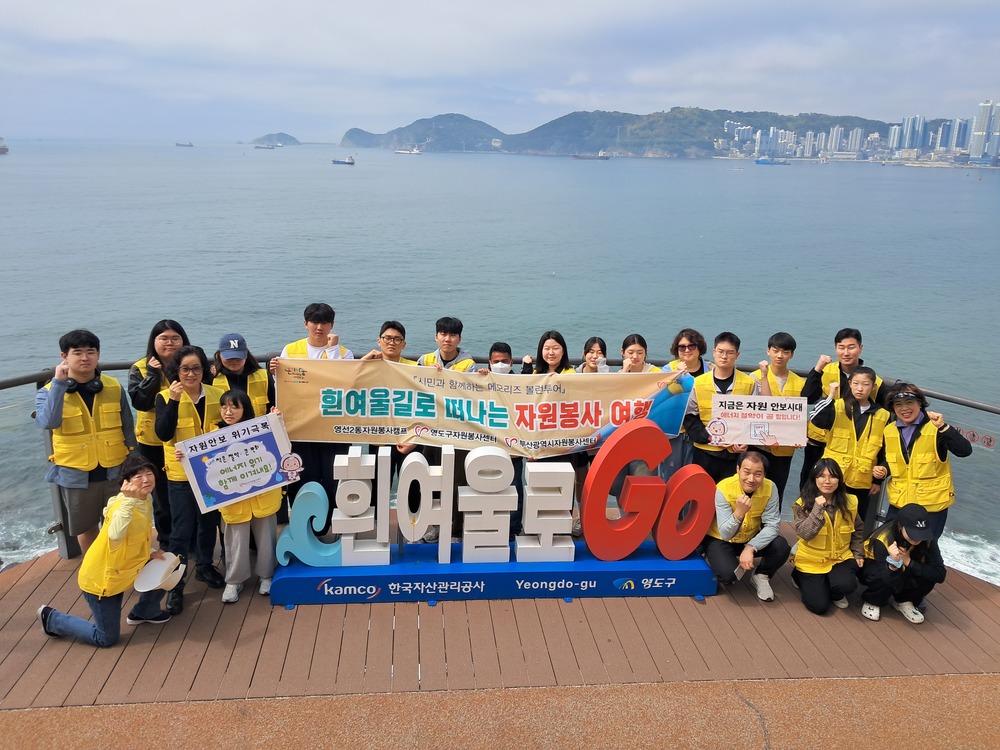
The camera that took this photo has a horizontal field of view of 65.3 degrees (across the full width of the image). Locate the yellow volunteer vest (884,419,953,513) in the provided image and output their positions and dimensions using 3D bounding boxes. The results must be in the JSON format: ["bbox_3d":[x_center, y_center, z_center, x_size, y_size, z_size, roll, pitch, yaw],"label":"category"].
[{"bbox_3d":[2.755,0.581,5.116,0.430,0.580,0.280,15,22,40],"label":"yellow volunteer vest"}]

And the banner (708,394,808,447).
[{"bbox_3d":[1.683,0.299,5.070,0.630,0.325,0.020,1,2,0],"label":"banner"}]

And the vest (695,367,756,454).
[{"bbox_3d":[1.561,0.246,5.400,0.440,0.560,0.270,5,17,13],"label":"vest"}]

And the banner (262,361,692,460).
[{"bbox_3d":[-0.068,0.269,5.495,2.928,0.680,0.140,2,16,-9],"label":"banner"}]

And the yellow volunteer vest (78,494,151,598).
[{"bbox_3d":[-2.145,0.949,4.340,0.320,0.550,0.430,22,23,19],"label":"yellow volunteer vest"}]

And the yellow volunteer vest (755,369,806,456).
[{"bbox_3d":[1.970,0.246,5.489,0.420,0.600,0.260,6,17,16],"label":"yellow volunteer vest"}]

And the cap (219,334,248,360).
[{"bbox_3d":[-1.698,-0.178,4.970,0.180,0.140,0.260,-5,31,-17],"label":"cap"}]

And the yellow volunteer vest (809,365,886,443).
[{"bbox_3d":[2.440,0.191,5.471,0.460,0.580,0.270,7,18,21],"label":"yellow volunteer vest"}]

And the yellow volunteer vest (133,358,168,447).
[{"bbox_3d":[-2.161,0.180,5.100,0.440,0.560,0.270,-7,18,-24],"label":"yellow volunteer vest"}]

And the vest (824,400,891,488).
[{"bbox_3d":[2.361,0.444,5.181,0.410,0.580,0.270,7,18,19],"label":"vest"}]

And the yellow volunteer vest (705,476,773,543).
[{"bbox_3d":[1.646,0.886,5.336,0.440,0.530,0.300,7,29,6],"label":"yellow volunteer vest"}]

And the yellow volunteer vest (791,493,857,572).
[{"bbox_3d":[2.138,1.018,5.112,0.420,0.540,0.280,3,21,8],"label":"yellow volunteer vest"}]

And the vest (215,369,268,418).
[{"bbox_3d":[-1.788,0.230,5.395,0.420,0.580,0.260,-2,17,-10],"label":"vest"}]

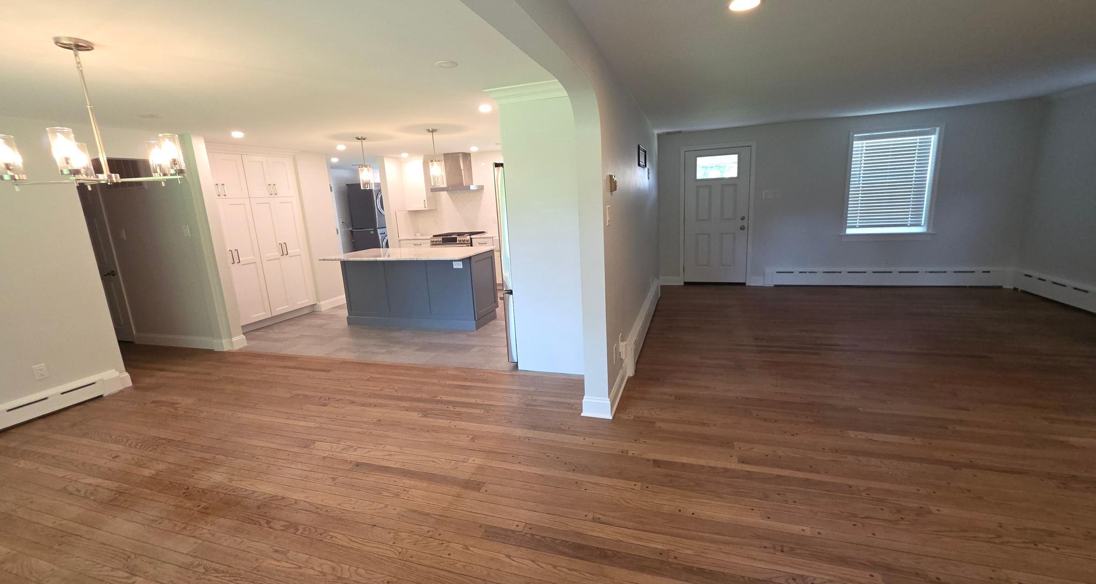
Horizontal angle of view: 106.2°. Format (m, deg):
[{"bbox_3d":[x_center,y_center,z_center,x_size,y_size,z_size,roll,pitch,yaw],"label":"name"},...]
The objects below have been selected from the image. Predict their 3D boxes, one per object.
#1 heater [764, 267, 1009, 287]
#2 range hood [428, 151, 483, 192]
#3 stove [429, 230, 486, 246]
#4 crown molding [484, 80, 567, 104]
[{"bbox_3d":[4.729,-0.201,5.922,2.880,0.270,0.070,1,13,20],"label":"heater"},{"bbox_3d":[-1.595,-2.071,7.159,0.750,0.660,0.500,1,13,20],"label":"range hood"},{"bbox_3d":[-1.547,-0.519,7.409,0.750,0.960,0.650,1,13,20],"label":"stove"},{"bbox_3d":[-0.118,-1.493,3.070,0.780,0.100,0.080,1,13,20],"label":"crown molding"}]

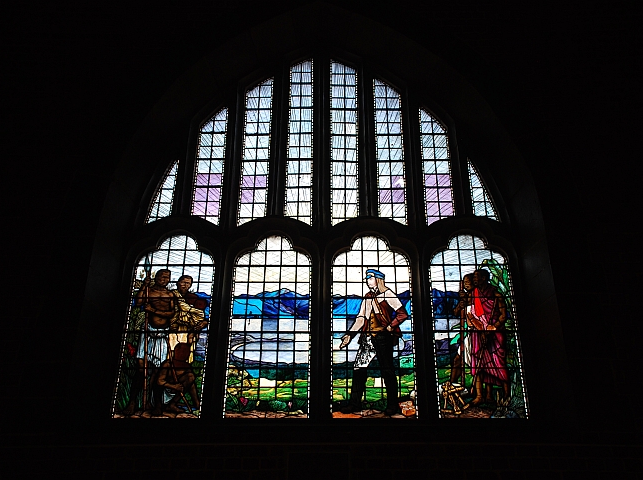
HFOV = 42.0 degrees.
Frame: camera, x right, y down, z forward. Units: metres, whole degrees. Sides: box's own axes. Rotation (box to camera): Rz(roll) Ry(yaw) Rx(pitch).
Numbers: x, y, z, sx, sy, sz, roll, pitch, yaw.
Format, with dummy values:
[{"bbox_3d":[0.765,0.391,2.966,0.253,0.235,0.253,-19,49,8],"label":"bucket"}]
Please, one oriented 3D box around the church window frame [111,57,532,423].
[{"bbox_3d":[0.000,-0.229,6.747,2.950,3.520,0.280,0,-32,0],"label":"church window frame"}]

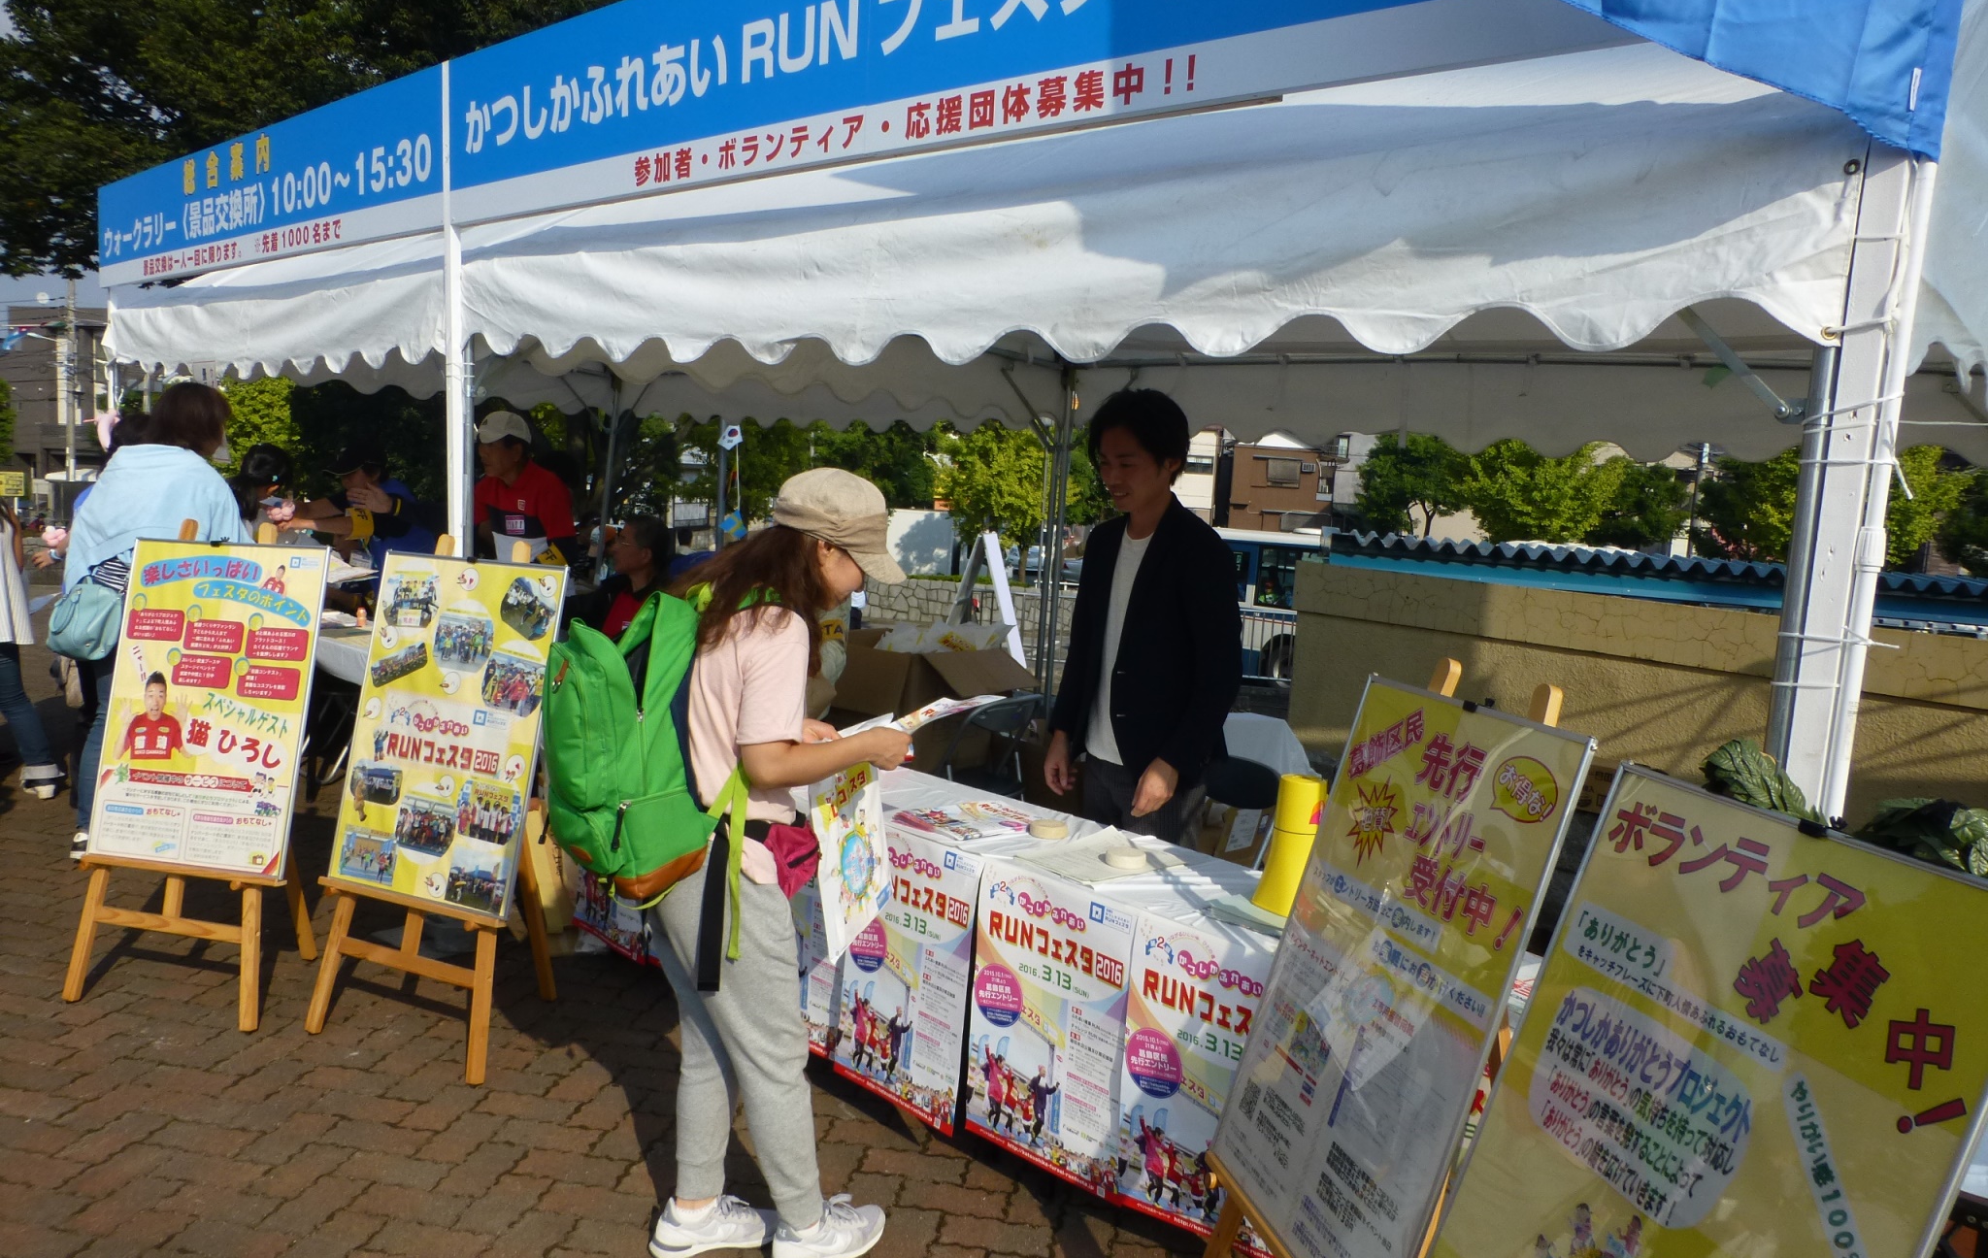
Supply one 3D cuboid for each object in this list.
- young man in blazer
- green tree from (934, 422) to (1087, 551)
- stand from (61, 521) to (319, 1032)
[{"bbox_3d":[0.352,0.292,3.384,0.500,1.720,0.360,9,10,41],"label":"young man in blazer"},{"bbox_3d":[0.744,-3.729,35.679,4.100,5.030,4.100,3,7,1],"label":"green tree"},{"bbox_3d":[-2.102,0.353,3.750,0.620,1.280,0.512,4,8,13],"label":"stand"}]

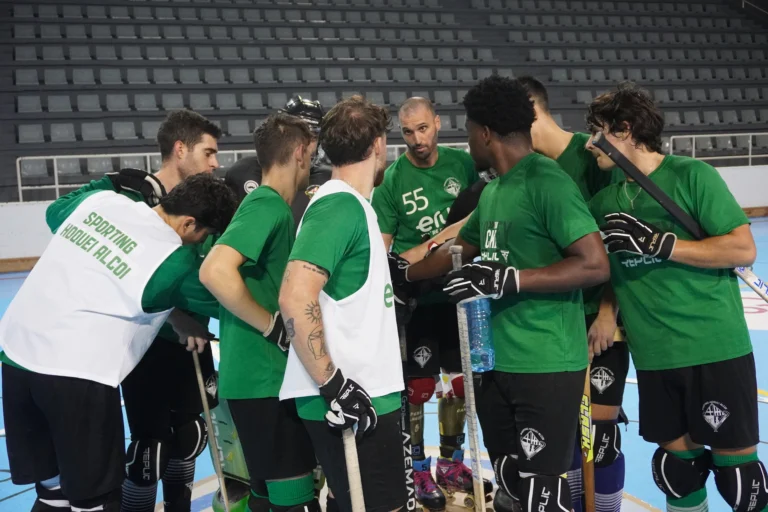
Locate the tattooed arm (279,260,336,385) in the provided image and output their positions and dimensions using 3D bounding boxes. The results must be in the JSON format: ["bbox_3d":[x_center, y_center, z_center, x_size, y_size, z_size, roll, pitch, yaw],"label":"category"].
[{"bbox_3d":[-0.202,0.175,2.420,0.140,0.340,0.110,-13,7,-13],"label":"tattooed arm"}]

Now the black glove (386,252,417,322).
[{"bbox_3d":[0.042,0.101,3.050,0.140,0.200,0.130,2,8,24],"label":"black glove"}]

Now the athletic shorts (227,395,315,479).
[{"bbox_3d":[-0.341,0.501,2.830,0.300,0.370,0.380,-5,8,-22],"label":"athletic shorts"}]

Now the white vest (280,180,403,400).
[{"bbox_3d":[-0.116,0.080,2.570,0.340,0.600,0.420,-3,8,-13],"label":"white vest"}]

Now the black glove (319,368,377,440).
[{"bbox_3d":[-0.097,0.395,2.440,0.155,0.190,0.120,-3,8,-12],"label":"black glove"}]

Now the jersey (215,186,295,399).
[{"bbox_3d":[-0.371,0.096,2.800,0.330,0.650,0.460,-5,8,-22],"label":"jersey"}]

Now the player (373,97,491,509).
[{"bbox_3d":[0.215,0.198,4.120,0.580,1.800,0.480,-1,8,5],"label":"player"}]

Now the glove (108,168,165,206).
[{"bbox_3d":[-0.812,-0.226,3.020,0.200,0.130,0.130,-4,8,-17],"label":"glove"}]

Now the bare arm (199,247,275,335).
[{"bbox_3d":[-0.418,0.093,2.620,0.210,0.260,0.120,-5,8,-22],"label":"bare arm"}]

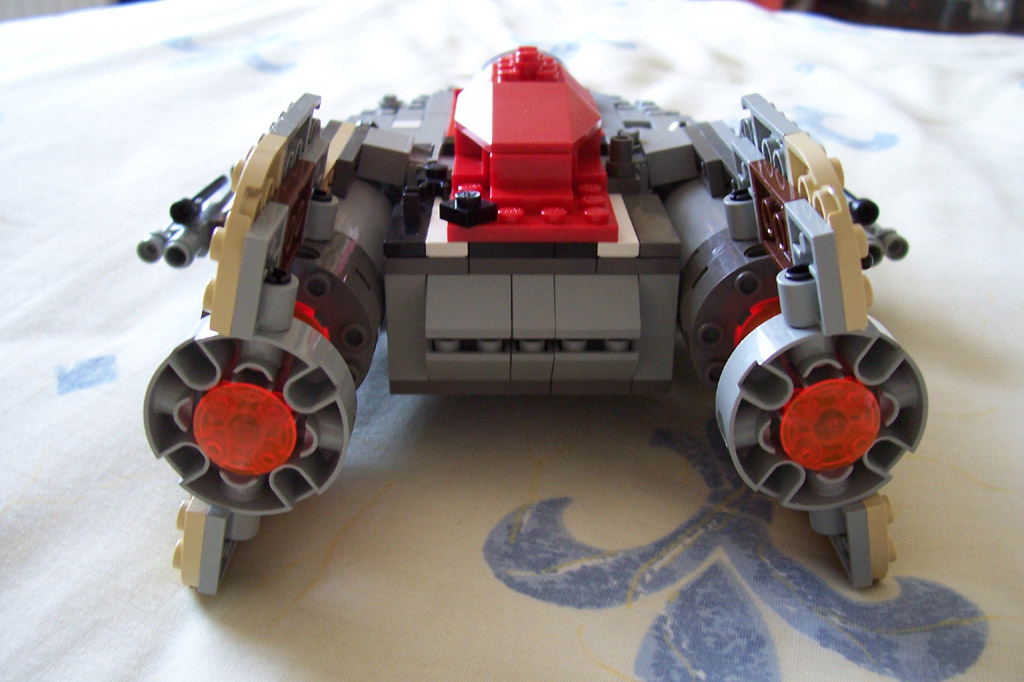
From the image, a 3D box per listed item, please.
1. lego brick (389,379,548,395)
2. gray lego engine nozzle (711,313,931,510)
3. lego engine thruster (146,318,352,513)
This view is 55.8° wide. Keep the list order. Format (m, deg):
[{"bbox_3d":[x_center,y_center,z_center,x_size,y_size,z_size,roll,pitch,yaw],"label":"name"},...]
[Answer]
[{"bbox_3d":[-0.008,0.007,0.199,0.032,0.003,0.013,0,24,-1],"label":"lego brick"},{"bbox_3d":[0.050,0.011,0.158,0.032,0.032,0.010,0,24,-1],"label":"gray lego engine nozzle"},{"bbox_3d":[-0.042,0.012,0.157,0.032,0.032,0.010,0,24,-1],"label":"lego engine thruster"}]

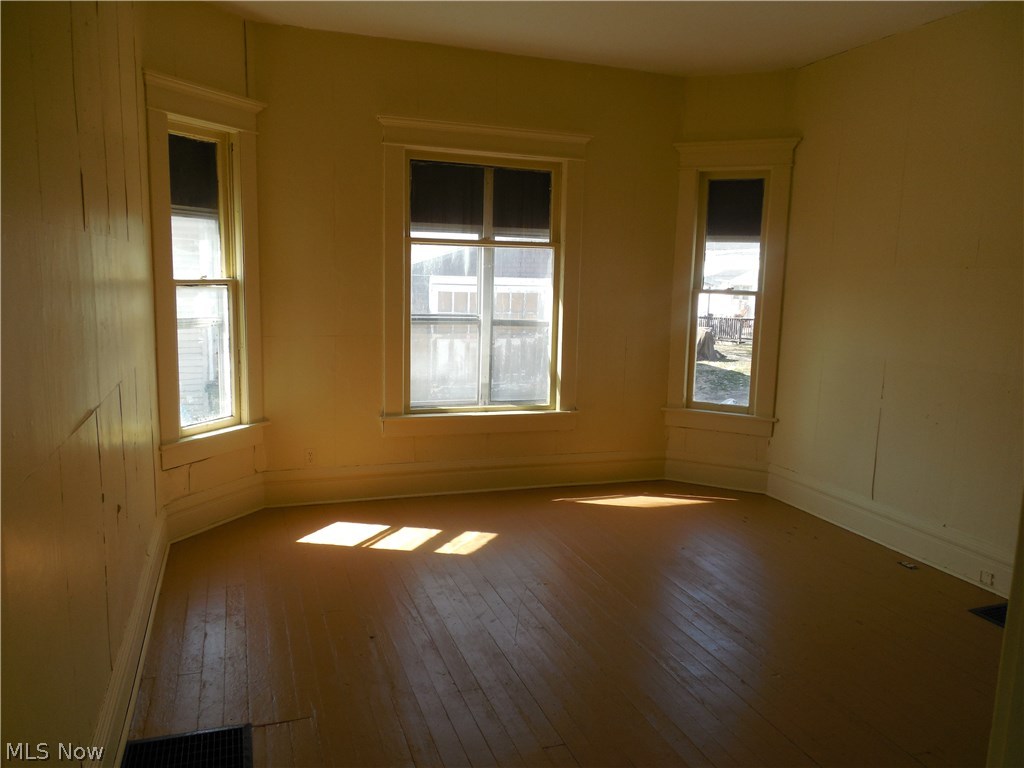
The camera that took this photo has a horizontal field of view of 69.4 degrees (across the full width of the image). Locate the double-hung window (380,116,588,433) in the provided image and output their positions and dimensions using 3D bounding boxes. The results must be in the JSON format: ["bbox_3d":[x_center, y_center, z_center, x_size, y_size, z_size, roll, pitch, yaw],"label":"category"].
[{"bbox_3d":[-0.158,-0.655,4.814,1.363,1.962,0.120,-1,9,-18],"label":"double-hung window"}]

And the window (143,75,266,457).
[{"bbox_3d":[-1.651,-0.582,4.094,0.120,1.988,0.750,6,10,25],"label":"window"}]

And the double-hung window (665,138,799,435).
[{"bbox_3d":[1.481,-0.650,5.102,0.788,1.976,0.120,5,10,22],"label":"double-hung window"}]

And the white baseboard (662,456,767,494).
[{"bbox_3d":[1.460,0.637,5.293,0.717,0.198,0.030,5,10,22],"label":"white baseboard"}]

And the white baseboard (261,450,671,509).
[{"bbox_3d":[-0.207,0.626,5.004,2.778,0.222,0.030,-1,9,-18],"label":"white baseboard"}]

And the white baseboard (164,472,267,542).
[{"bbox_3d":[-1.693,0.703,4.269,0.030,0.217,0.702,6,10,25],"label":"white baseboard"}]

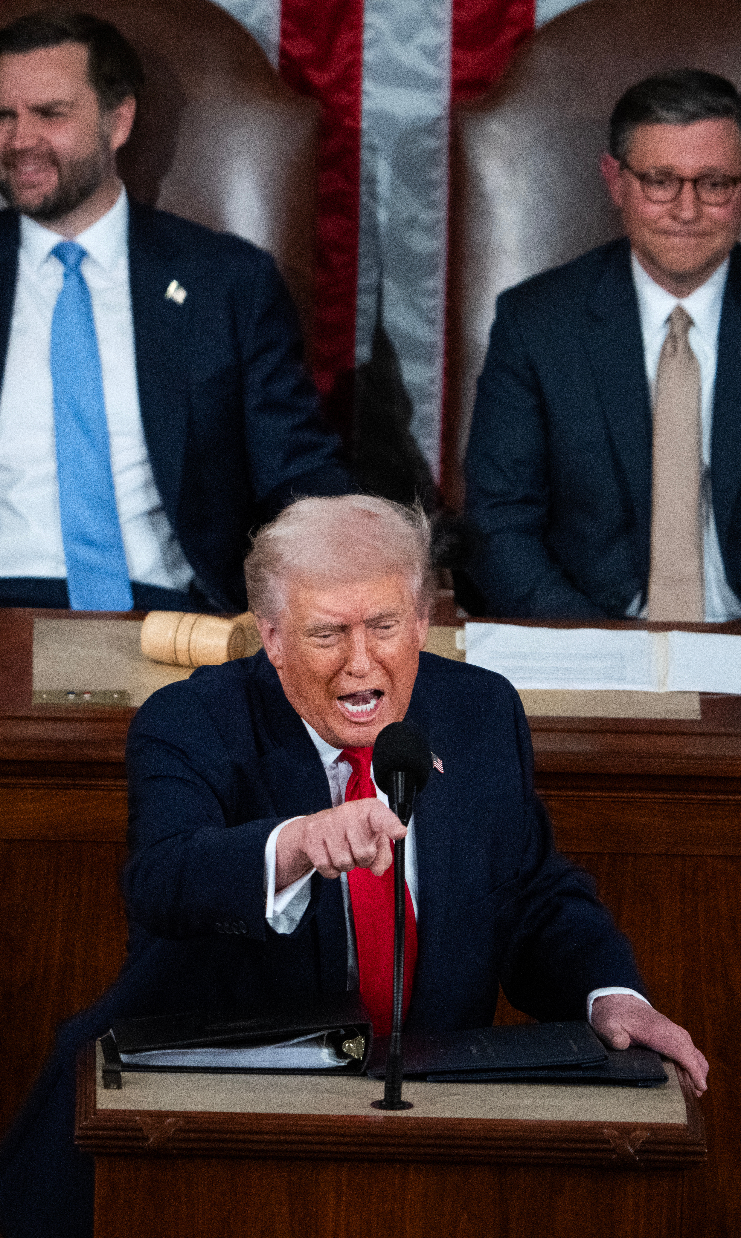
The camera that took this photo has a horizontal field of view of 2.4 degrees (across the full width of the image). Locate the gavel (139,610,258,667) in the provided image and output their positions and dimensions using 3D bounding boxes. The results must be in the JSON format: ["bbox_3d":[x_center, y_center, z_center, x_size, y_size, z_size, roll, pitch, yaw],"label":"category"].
[{"bbox_3d":[-0.164,-0.003,20.560,0.120,0.060,0.260,9,17,24],"label":"gavel"}]

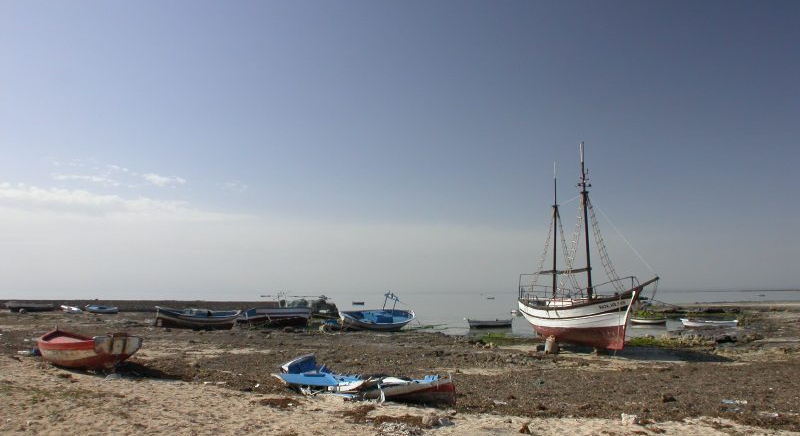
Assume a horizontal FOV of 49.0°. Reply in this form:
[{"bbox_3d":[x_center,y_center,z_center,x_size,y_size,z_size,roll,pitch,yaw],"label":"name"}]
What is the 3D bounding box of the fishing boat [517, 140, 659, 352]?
[{"bbox_3d":[9.639,1.259,43.949,3.300,10.300,10.500,1,-5,-20],"label":"fishing boat"}]

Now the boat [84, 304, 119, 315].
[{"bbox_3d":[-39.684,12.209,116.405,4.500,1.100,1.600,0,3,0],"label":"boat"}]

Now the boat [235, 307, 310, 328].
[{"bbox_3d":[-10.161,8.183,71.065,5.900,1.600,2.000,-1,-5,6],"label":"boat"}]

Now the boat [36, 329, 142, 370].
[{"bbox_3d":[-9.125,3.834,25.570,1.550,1.100,4.000,4,-7,-41],"label":"boat"}]

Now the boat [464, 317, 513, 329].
[{"bbox_3d":[7.601,8.986,74.297,4.000,0.850,1.400,0,-5,0],"label":"boat"}]

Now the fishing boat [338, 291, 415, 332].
[{"bbox_3d":[-1.692,6.835,64.652,5.700,2.600,1.900,2,13,-21],"label":"fishing boat"}]

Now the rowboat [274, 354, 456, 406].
[{"bbox_3d":[-0.646,3.012,16.301,3.500,0.760,1.400,-3,-5,25],"label":"rowboat"}]

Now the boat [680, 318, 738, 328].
[{"bbox_3d":[25.323,8.623,72.009,4.800,0.850,1.500,0,-5,0],"label":"boat"}]

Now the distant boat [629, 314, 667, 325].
[{"bbox_3d":[22.897,9.536,80.965,3.400,0.650,1.300,0,-5,0],"label":"distant boat"}]

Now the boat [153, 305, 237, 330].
[{"bbox_3d":[-15.472,7.707,66.593,6.300,1.650,2.000,-1,-5,3],"label":"boat"}]

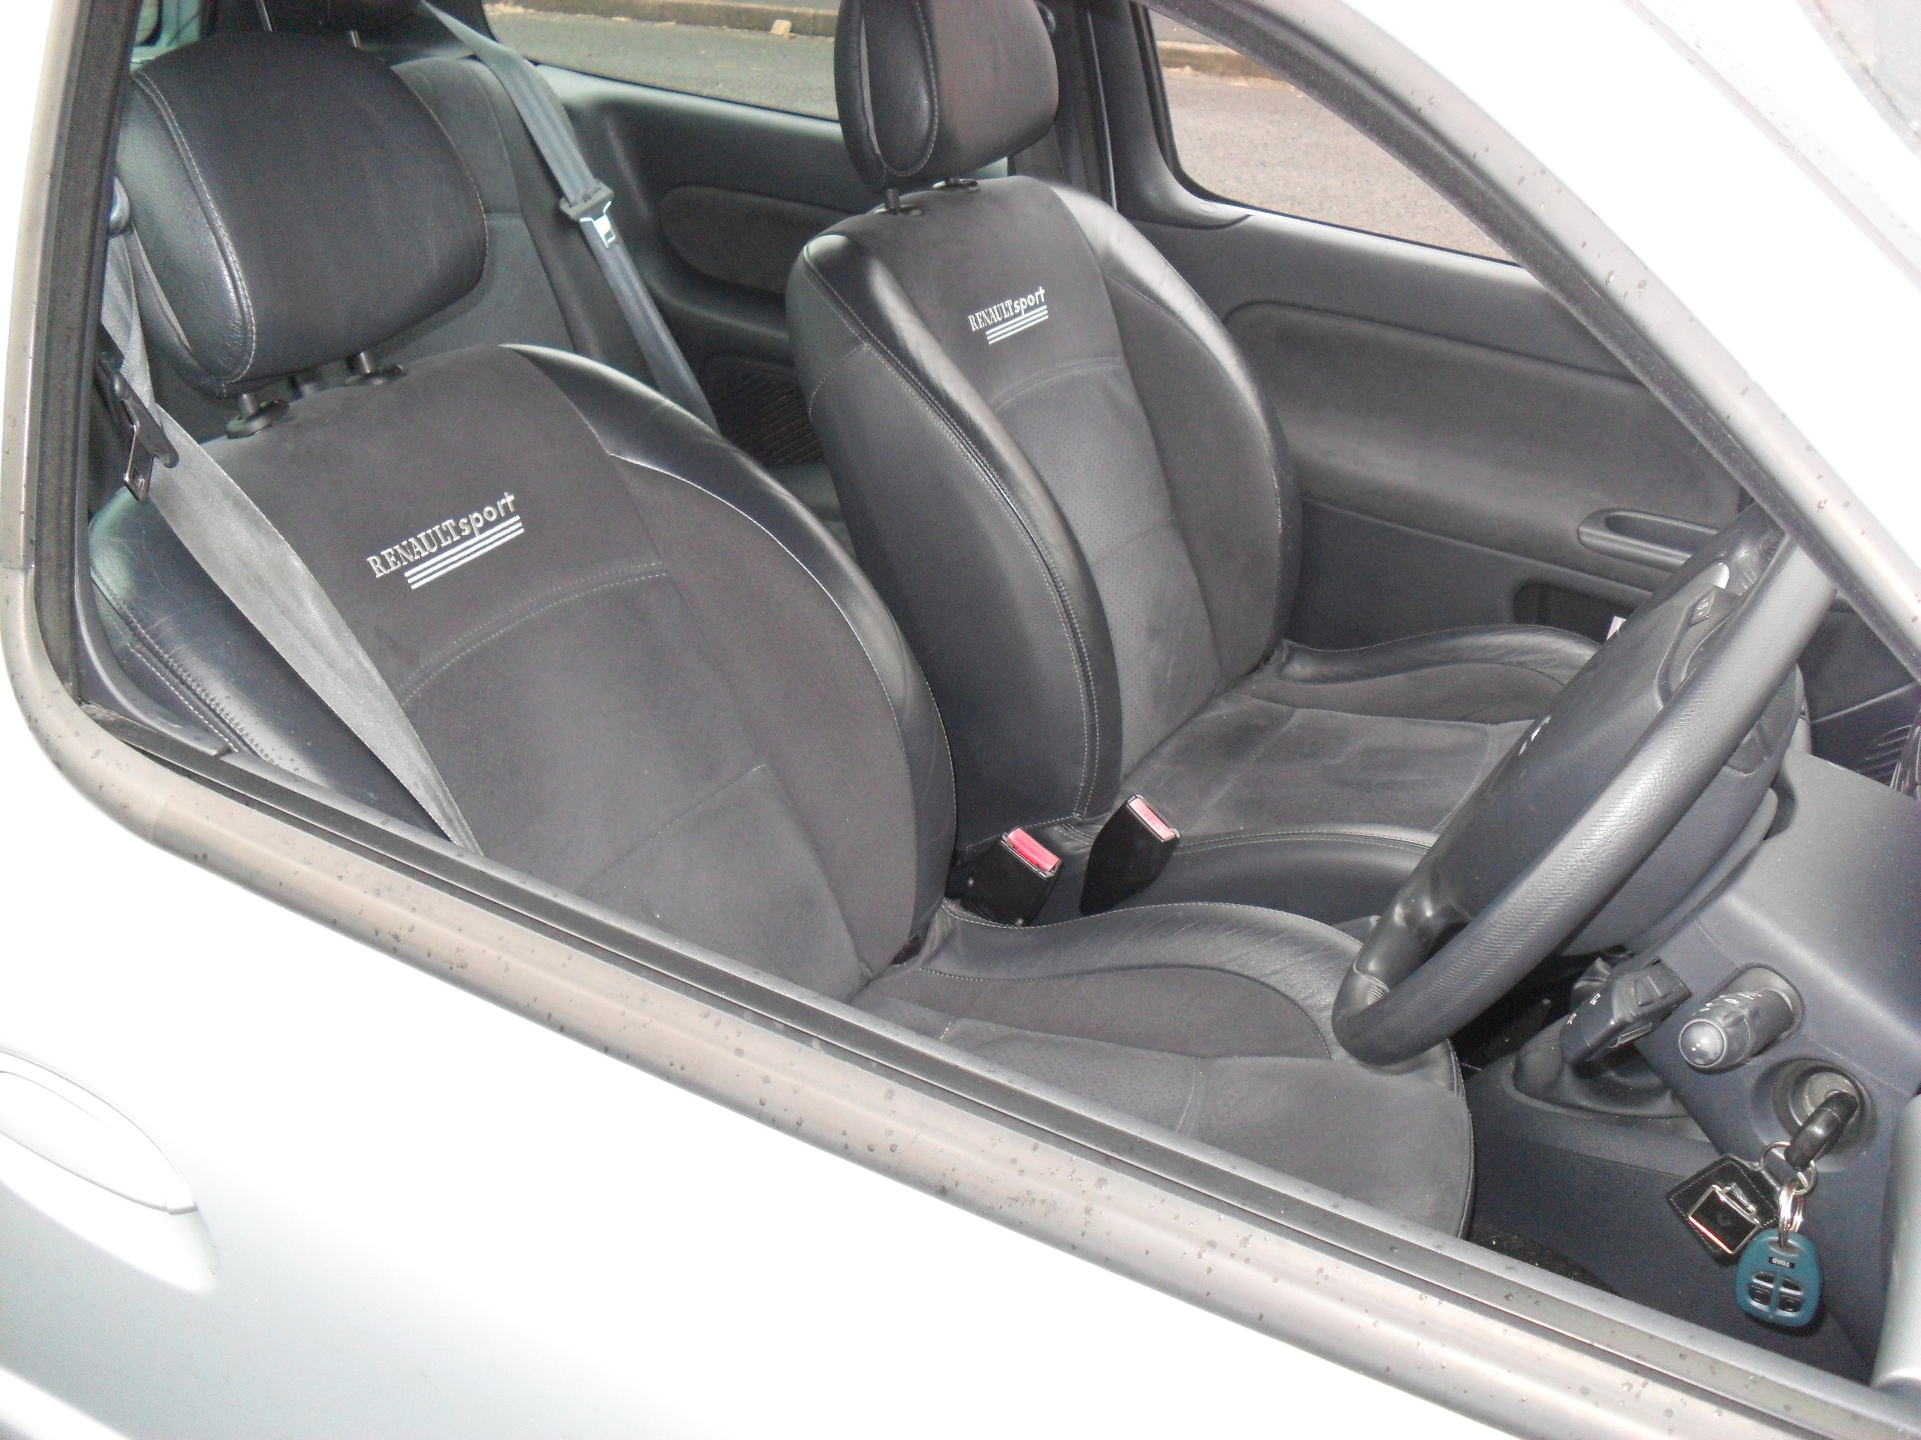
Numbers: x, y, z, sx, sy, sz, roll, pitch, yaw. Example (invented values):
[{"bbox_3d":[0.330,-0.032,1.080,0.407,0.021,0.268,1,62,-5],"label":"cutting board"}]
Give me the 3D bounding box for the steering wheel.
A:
[{"bbox_3d":[0.326,0.035,0.987,0.095,0.370,0.370,39,41,6],"label":"steering wheel"}]

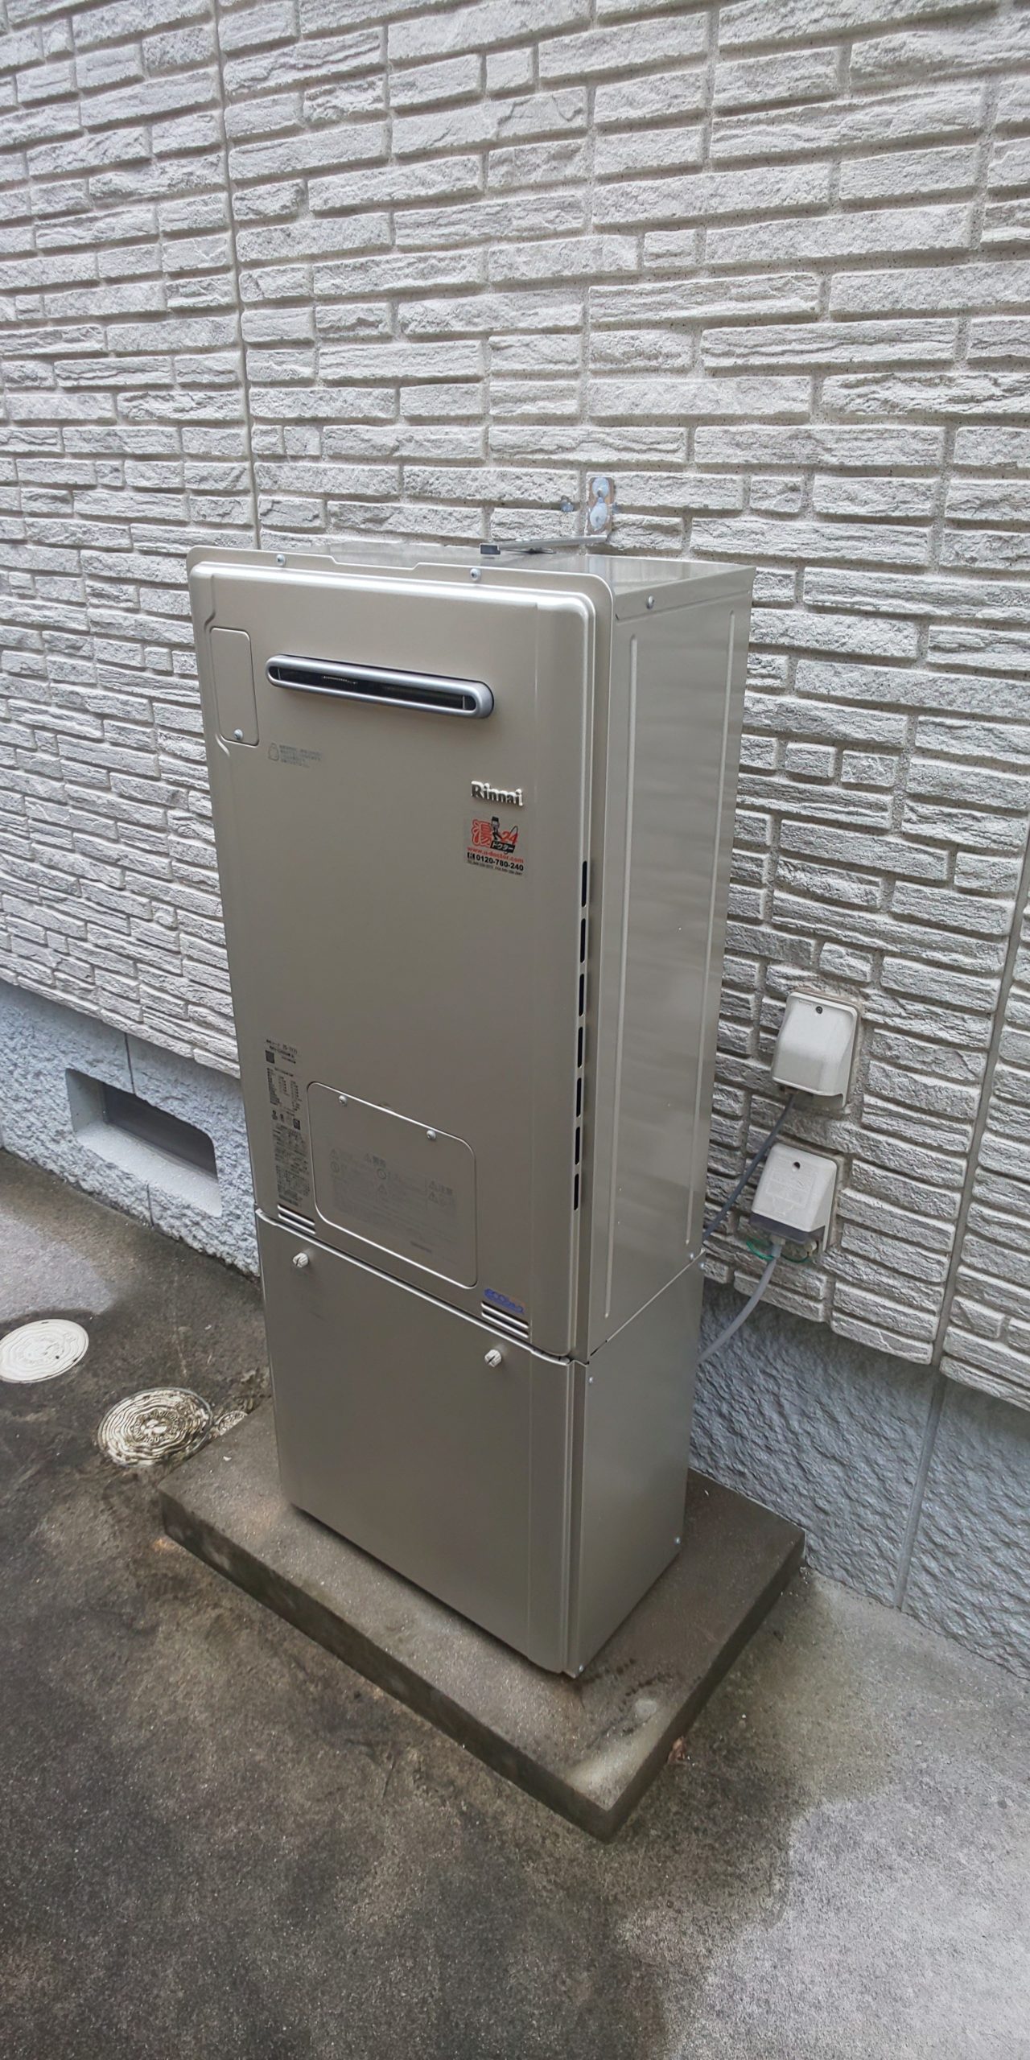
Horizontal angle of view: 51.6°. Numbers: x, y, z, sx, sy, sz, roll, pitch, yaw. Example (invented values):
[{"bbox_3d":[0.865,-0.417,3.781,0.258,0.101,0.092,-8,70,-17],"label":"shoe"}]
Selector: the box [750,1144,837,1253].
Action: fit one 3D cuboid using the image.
[{"bbox_3d":[0.323,0.207,1.250,0.083,0.120,0.049,17,29,33],"label":"box"}]

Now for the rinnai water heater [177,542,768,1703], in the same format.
[{"bbox_3d":[-0.059,0.125,1.223,0.490,1.217,0.257,17,29,33],"label":"rinnai water heater"}]

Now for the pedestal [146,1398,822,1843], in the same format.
[{"bbox_3d":[-0.067,0.704,1.522,0.765,0.080,0.466,17,29,33],"label":"pedestal"}]

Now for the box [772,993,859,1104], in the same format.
[{"bbox_3d":[0.325,0.028,1.175,0.082,0.119,0.037,17,29,33],"label":"box"}]

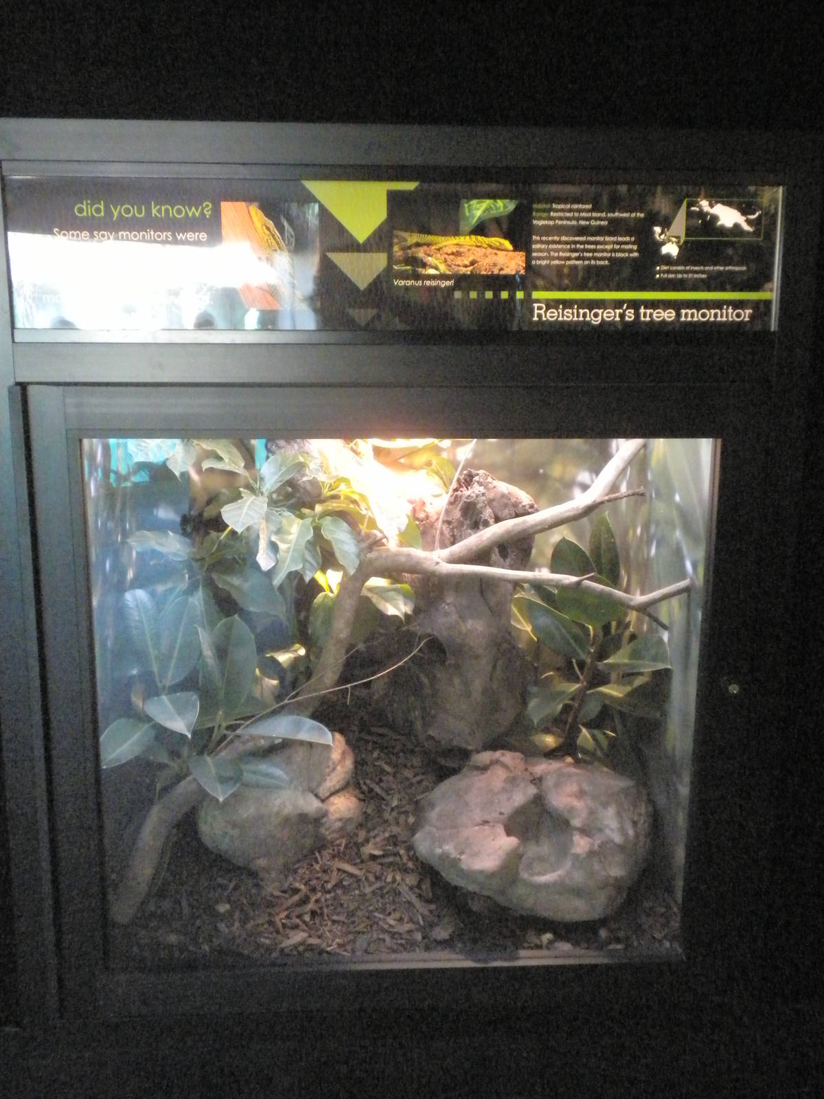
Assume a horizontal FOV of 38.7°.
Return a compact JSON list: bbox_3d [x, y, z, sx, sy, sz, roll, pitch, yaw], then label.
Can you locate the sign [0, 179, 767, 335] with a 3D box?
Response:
[{"bbox_3d":[-0.017,-0.377,1.515,0.986,0.184,0.020,0,12,-2],"label":"sign"}]

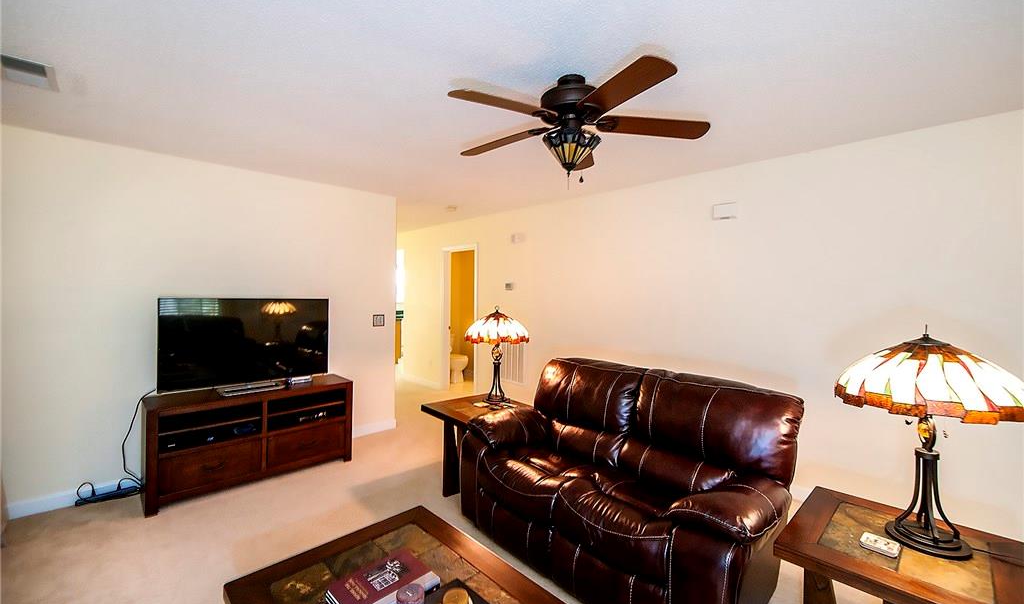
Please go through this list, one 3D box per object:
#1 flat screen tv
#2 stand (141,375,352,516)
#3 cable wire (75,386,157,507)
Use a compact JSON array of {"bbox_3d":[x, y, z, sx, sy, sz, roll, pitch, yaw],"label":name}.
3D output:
[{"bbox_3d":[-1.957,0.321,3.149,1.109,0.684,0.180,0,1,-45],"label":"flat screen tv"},{"bbox_3d":[-1.945,0.999,3.163,1.297,0.678,0.370,0,1,-45],"label":"stand"},{"bbox_3d":[-2.658,0.986,2.789,0.400,0.700,0.170,0,1,-45],"label":"cable wire"}]

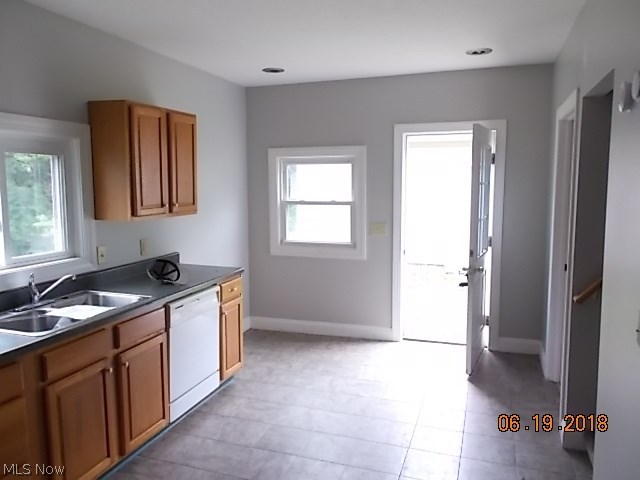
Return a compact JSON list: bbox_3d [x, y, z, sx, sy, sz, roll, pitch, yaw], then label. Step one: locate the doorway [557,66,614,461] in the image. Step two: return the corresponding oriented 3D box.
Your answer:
[{"bbox_3d":[1.415,0.269,2.426,0.130,2.049,0.720,2,7,19],"label":"doorway"}]

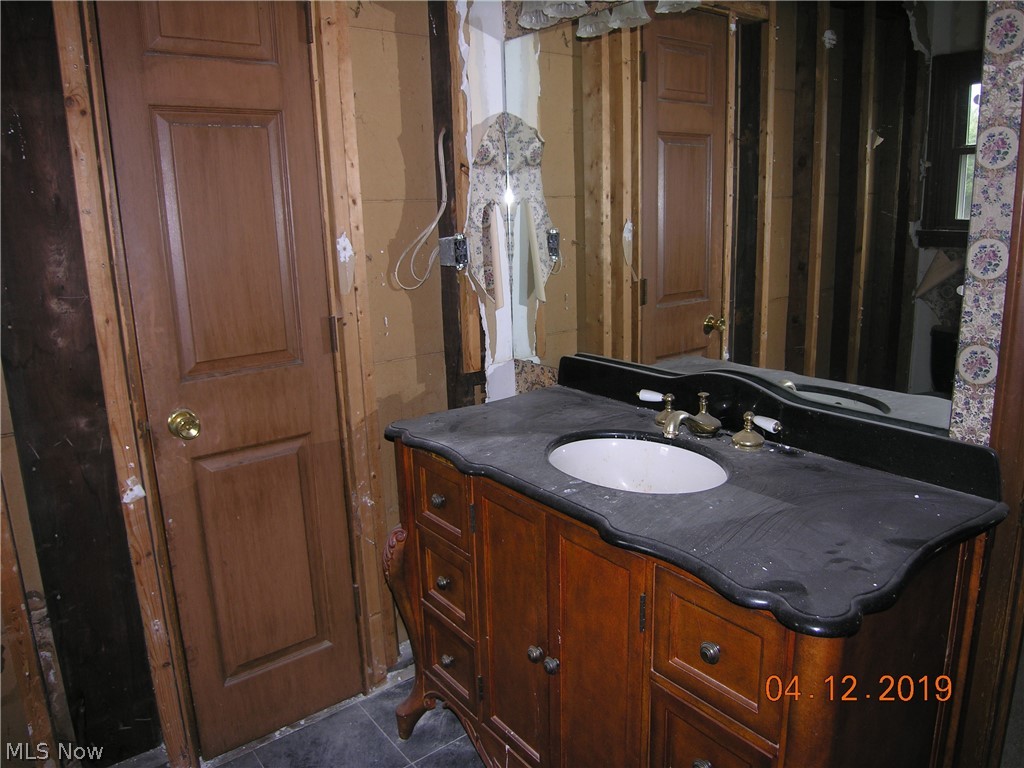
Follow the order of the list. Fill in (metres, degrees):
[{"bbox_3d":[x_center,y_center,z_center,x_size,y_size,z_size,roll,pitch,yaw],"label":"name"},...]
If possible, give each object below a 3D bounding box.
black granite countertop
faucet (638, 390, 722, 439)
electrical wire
[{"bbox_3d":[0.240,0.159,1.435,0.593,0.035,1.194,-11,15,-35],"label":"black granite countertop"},{"bbox_3d":[0.331,0.057,1.596,0.170,0.090,0.250,-11,15,-35],"label":"faucet"},{"bbox_3d":[-0.264,-0.498,2.053,0.150,0.456,0.095,-11,15,-35],"label":"electrical wire"}]

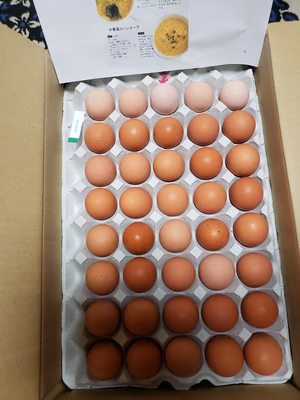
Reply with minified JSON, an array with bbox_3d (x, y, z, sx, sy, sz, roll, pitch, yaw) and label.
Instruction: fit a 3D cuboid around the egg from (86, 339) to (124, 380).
[{"bbox_3d":[-0.056,0.200,0.378,0.043,0.055,0.043,-4,78,3],"label":"egg"}]

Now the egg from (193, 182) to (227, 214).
[{"bbox_3d":[0.081,-0.002,0.410,0.043,0.056,0.043,-4,78,3],"label":"egg"}]

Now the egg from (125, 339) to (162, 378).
[{"bbox_3d":[-0.007,0.199,0.378,0.044,0.056,0.044,-4,79,3],"label":"egg"}]

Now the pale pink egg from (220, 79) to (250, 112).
[{"bbox_3d":[0.122,-0.151,0.437,0.041,0.053,0.041,-4,79,4],"label":"pale pink egg"}]

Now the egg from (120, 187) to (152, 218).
[{"bbox_3d":[-0.019,0.005,0.418,0.043,0.056,0.043,-4,79,4],"label":"egg"}]

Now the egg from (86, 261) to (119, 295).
[{"bbox_3d":[-0.063,0.104,0.403,0.043,0.056,0.043,-4,79,4],"label":"egg"}]

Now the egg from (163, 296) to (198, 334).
[{"bbox_3d":[0.040,0.145,0.383,0.044,0.057,0.044,-4,78,3],"label":"egg"}]

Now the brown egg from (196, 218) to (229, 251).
[{"bbox_3d":[0.084,0.046,0.403,0.043,0.055,0.043,-4,79,3],"label":"brown egg"}]

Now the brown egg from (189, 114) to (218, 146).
[{"bbox_3d":[0.076,-0.101,0.433,0.043,0.055,0.043,-4,79,3],"label":"brown egg"}]

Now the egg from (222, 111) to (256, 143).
[{"bbox_3d":[0.126,-0.103,0.427,0.043,0.056,0.043,-4,78,3],"label":"egg"}]

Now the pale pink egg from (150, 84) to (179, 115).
[{"bbox_3d":[0.022,-0.150,0.446,0.042,0.054,0.042,-4,79,3],"label":"pale pink egg"}]

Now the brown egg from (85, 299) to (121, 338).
[{"bbox_3d":[-0.061,0.154,0.393,0.043,0.057,0.043,-4,79,4],"label":"brown egg"}]

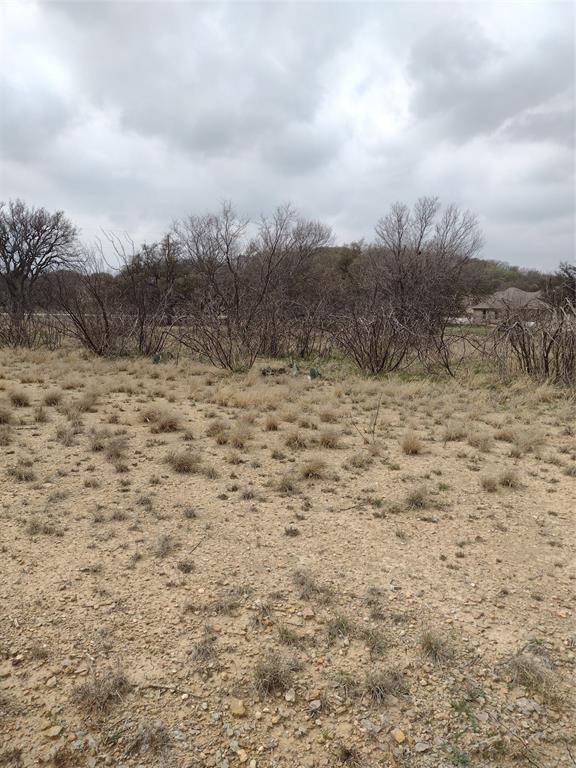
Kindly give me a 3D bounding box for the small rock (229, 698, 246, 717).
[{"bbox_3d":[-0.190,1.225,2.270,0.060,0.038,0.050,-1,7,-10],"label":"small rock"}]

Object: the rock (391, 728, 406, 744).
[{"bbox_3d":[0.392,1.249,2.124,0.043,0.032,0.050,-3,8,-30],"label":"rock"}]

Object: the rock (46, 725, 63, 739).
[{"bbox_3d":[-0.834,1.241,2.139,0.060,0.027,0.038,-2,7,-20],"label":"rock"}]

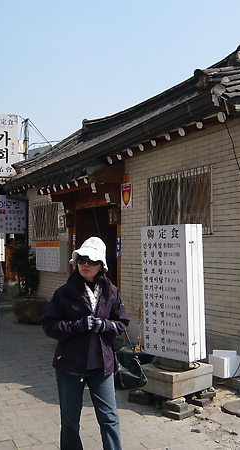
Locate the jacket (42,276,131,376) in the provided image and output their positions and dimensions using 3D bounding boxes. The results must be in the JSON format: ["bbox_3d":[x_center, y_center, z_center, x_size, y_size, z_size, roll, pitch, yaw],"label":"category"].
[{"bbox_3d":[-0.206,0.607,2.970,0.531,0.631,0.360,1,-3,-13],"label":"jacket"}]

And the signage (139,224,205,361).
[{"bbox_3d":[0.533,0.664,4.920,0.250,1.313,0.604,1,-4,-40],"label":"signage"}]

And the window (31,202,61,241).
[{"bbox_3d":[-1.715,-0.088,11.042,0.100,0.890,1.500,2,-3,-31],"label":"window"}]

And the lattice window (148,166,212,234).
[{"bbox_3d":[0.807,-0.303,6.899,0.100,0.900,1.410,2,-3,-31],"label":"lattice window"}]

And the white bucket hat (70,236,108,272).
[{"bbox_3d":[-0.186,0.179,2.980,0.227,0.218,0.270,-1,-3,18],"label":"white bucket hat"}]

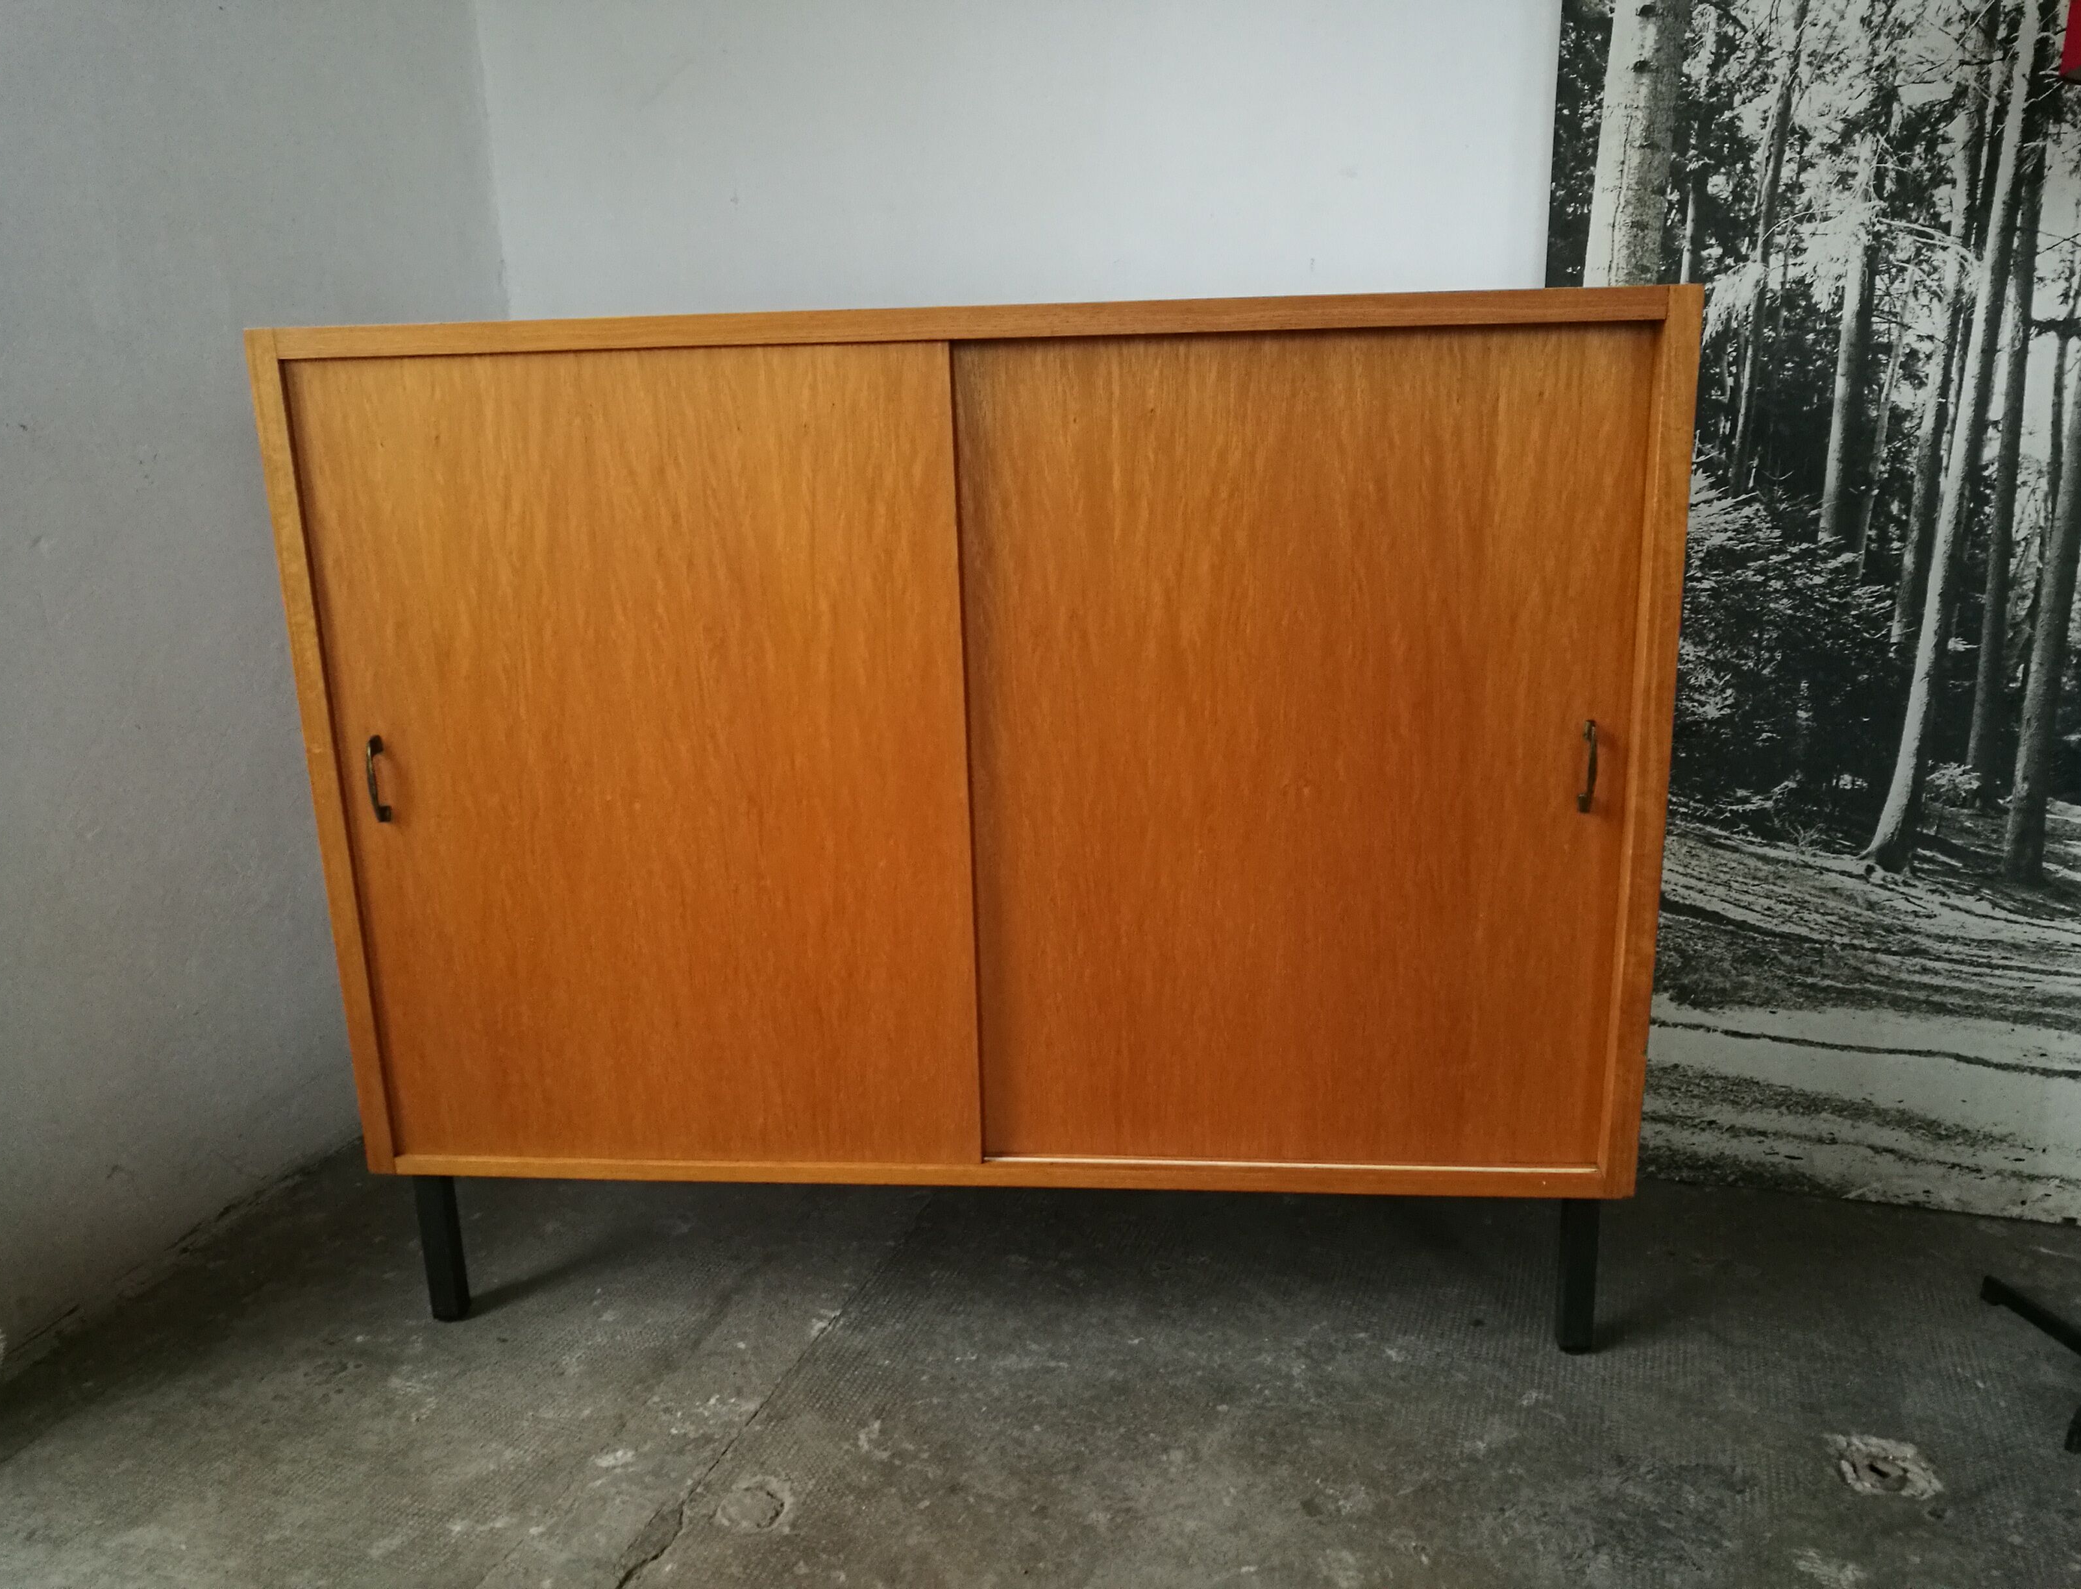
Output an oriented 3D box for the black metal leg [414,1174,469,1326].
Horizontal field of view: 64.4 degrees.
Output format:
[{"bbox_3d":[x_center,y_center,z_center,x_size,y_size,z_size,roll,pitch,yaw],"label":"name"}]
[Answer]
[{"bbox_3d":[-0.598,0.435,1.649,0.028,0.193,0.028,0,15,5],"label":"black metal leg"}]

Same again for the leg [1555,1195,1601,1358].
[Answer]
[{"bbox_3d":[0.503,0.432,1.547,0.028,0.193,0.028,0,15,5],"label":"leg"}]

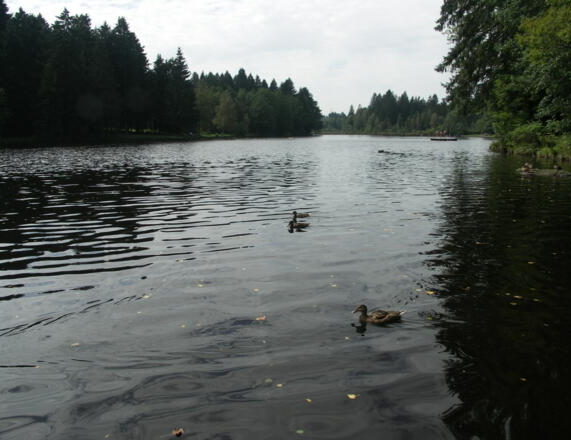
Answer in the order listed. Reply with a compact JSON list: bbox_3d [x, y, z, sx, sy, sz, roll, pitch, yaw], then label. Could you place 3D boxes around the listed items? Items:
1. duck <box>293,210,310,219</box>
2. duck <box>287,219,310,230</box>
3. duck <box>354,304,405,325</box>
[{"bbox_3d":[0.334,-0.093,9.169,0.430,0.165,0.170,0,11,0],"label":"duck"},{"bbox_3d":[0.239,0.095,8.211,0.460,0.165,0.170,-2,11,-10],"label":"duck"},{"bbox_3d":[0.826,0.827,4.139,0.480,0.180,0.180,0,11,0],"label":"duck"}]

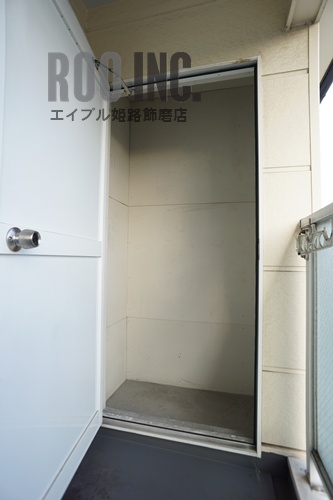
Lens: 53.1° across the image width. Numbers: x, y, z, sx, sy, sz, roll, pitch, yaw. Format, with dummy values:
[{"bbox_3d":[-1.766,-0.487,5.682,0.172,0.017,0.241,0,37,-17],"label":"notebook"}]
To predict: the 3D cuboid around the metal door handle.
[{"bbox_3d":[-0.369,-0.026,0.877,0.061,0.066,0.066,0,-1,5],"label":"metal door handle"}]

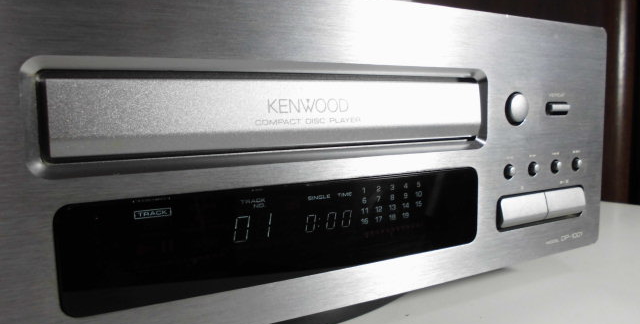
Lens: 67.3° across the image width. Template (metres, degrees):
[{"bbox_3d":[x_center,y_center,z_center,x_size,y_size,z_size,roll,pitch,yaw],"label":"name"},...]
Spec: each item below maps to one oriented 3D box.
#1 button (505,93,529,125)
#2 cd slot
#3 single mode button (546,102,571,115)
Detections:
[{"bbox_3d":[0.072,-0.019,0.174,0.011,0.011,0.004,-4,6,-28],"label":"button"},{"bbox_3d":[-0.004,-0.014,0.137,0.130,0.021,0.008,-4,6,-28],"label":"cd slot"},{"bbox_3d":[0.092,-0.020,0.184,0.012,0.004,0.004,-4,6,-28],"label":"single mode button"}]

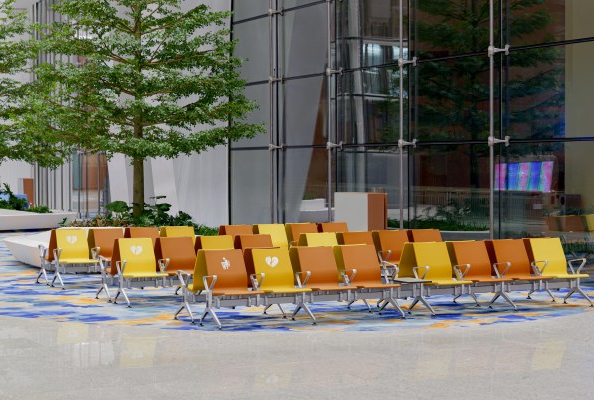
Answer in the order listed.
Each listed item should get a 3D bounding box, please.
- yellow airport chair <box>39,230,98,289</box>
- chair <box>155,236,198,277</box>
[{"bbox_3d":[-3.407,0.891,21.645,0.636,0.852,0.750,-1,2,-27],"label":"yellow airport chair"},{"bbox_3d":[-1.521,0.944,19.201,0.576,0.859,0.620,-1,2,-26],"label":"chair"}]

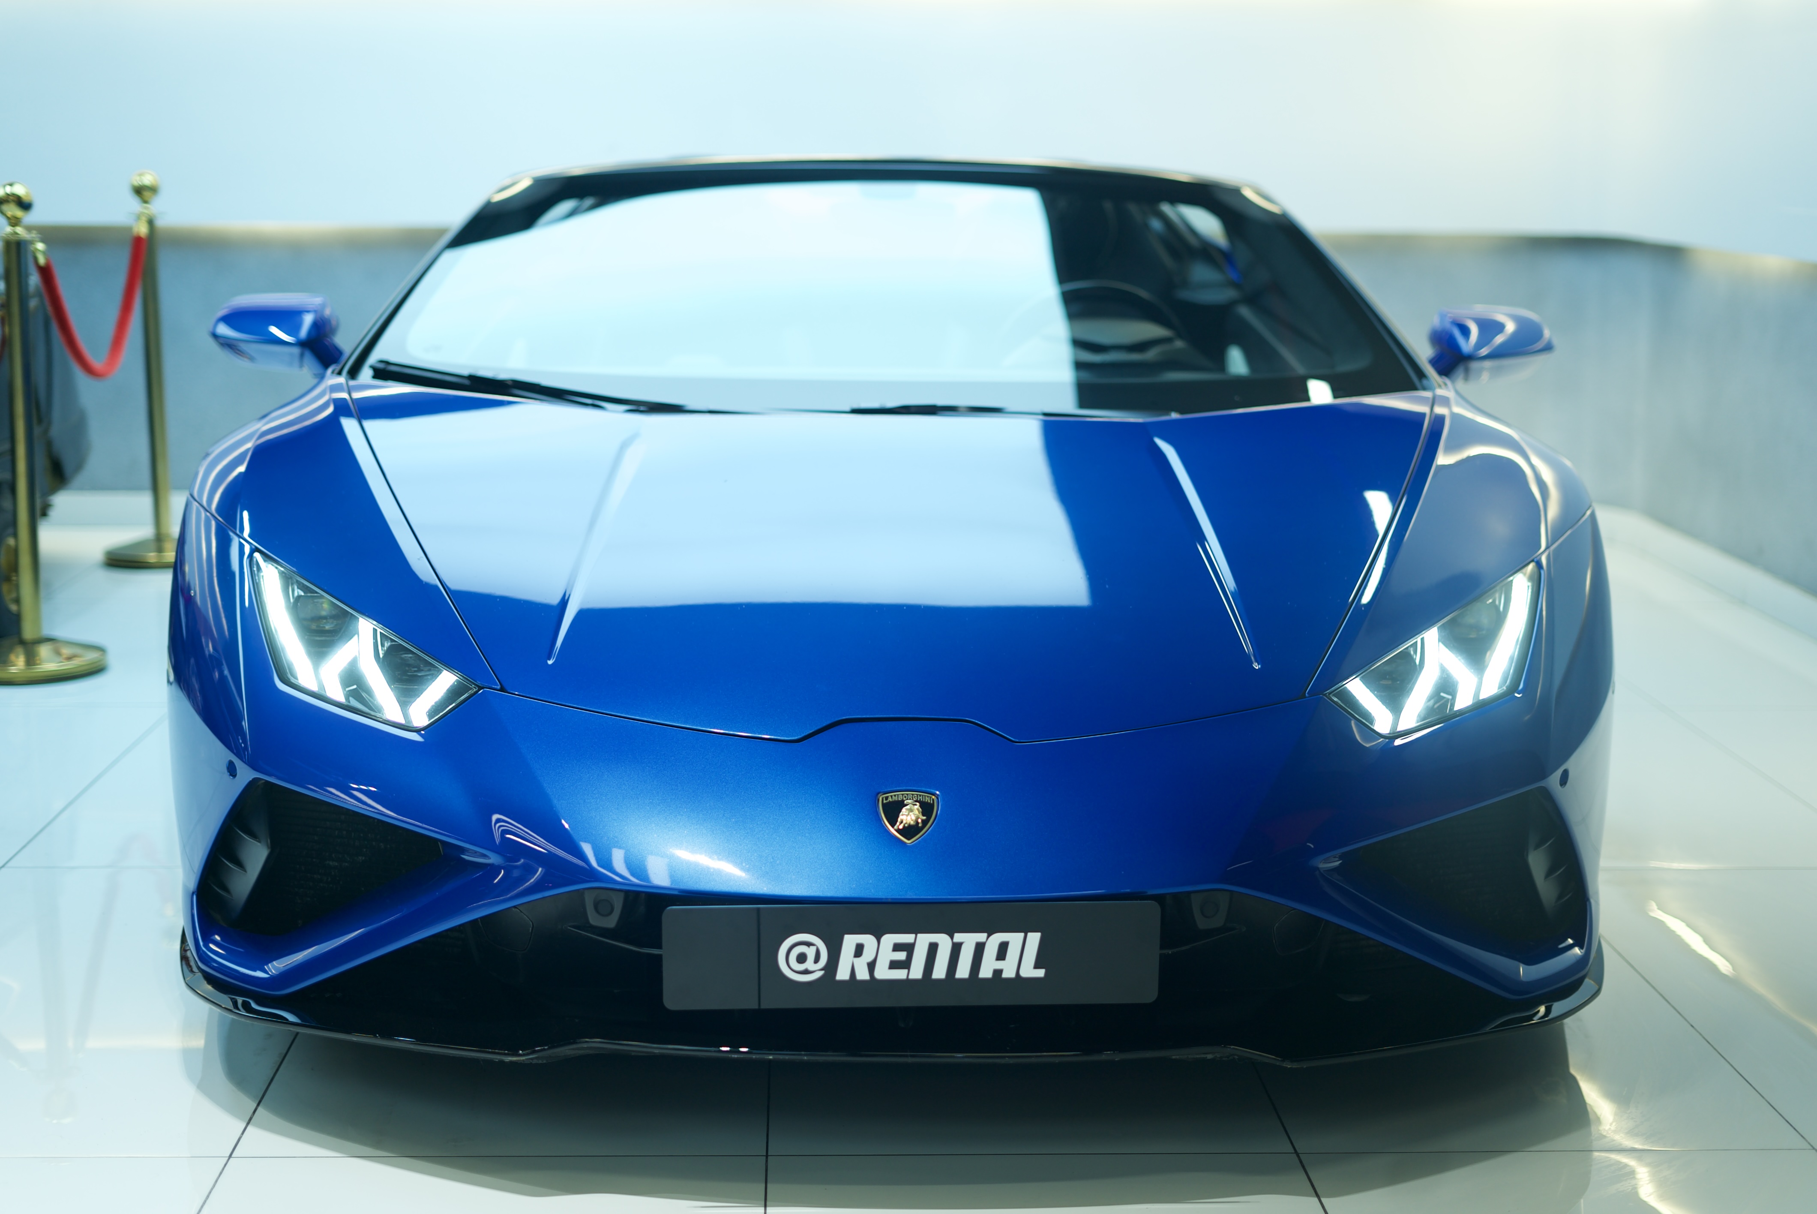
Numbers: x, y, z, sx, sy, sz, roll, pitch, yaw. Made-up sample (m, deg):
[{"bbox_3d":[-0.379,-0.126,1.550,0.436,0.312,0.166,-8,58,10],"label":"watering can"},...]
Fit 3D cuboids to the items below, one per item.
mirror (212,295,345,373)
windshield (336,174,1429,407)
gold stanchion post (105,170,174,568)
[{"bbox_3d":[-1.038,-0.449,4.150,0.220,0.125,0.155,0,11,-2],"label":"mirror"},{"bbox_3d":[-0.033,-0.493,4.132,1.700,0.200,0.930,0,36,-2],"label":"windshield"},{"bbox_3d":[-1.998,-0.636,6.690,0.320,1.030,0.320,1,11,0],"label":"gold stanchion post"}]

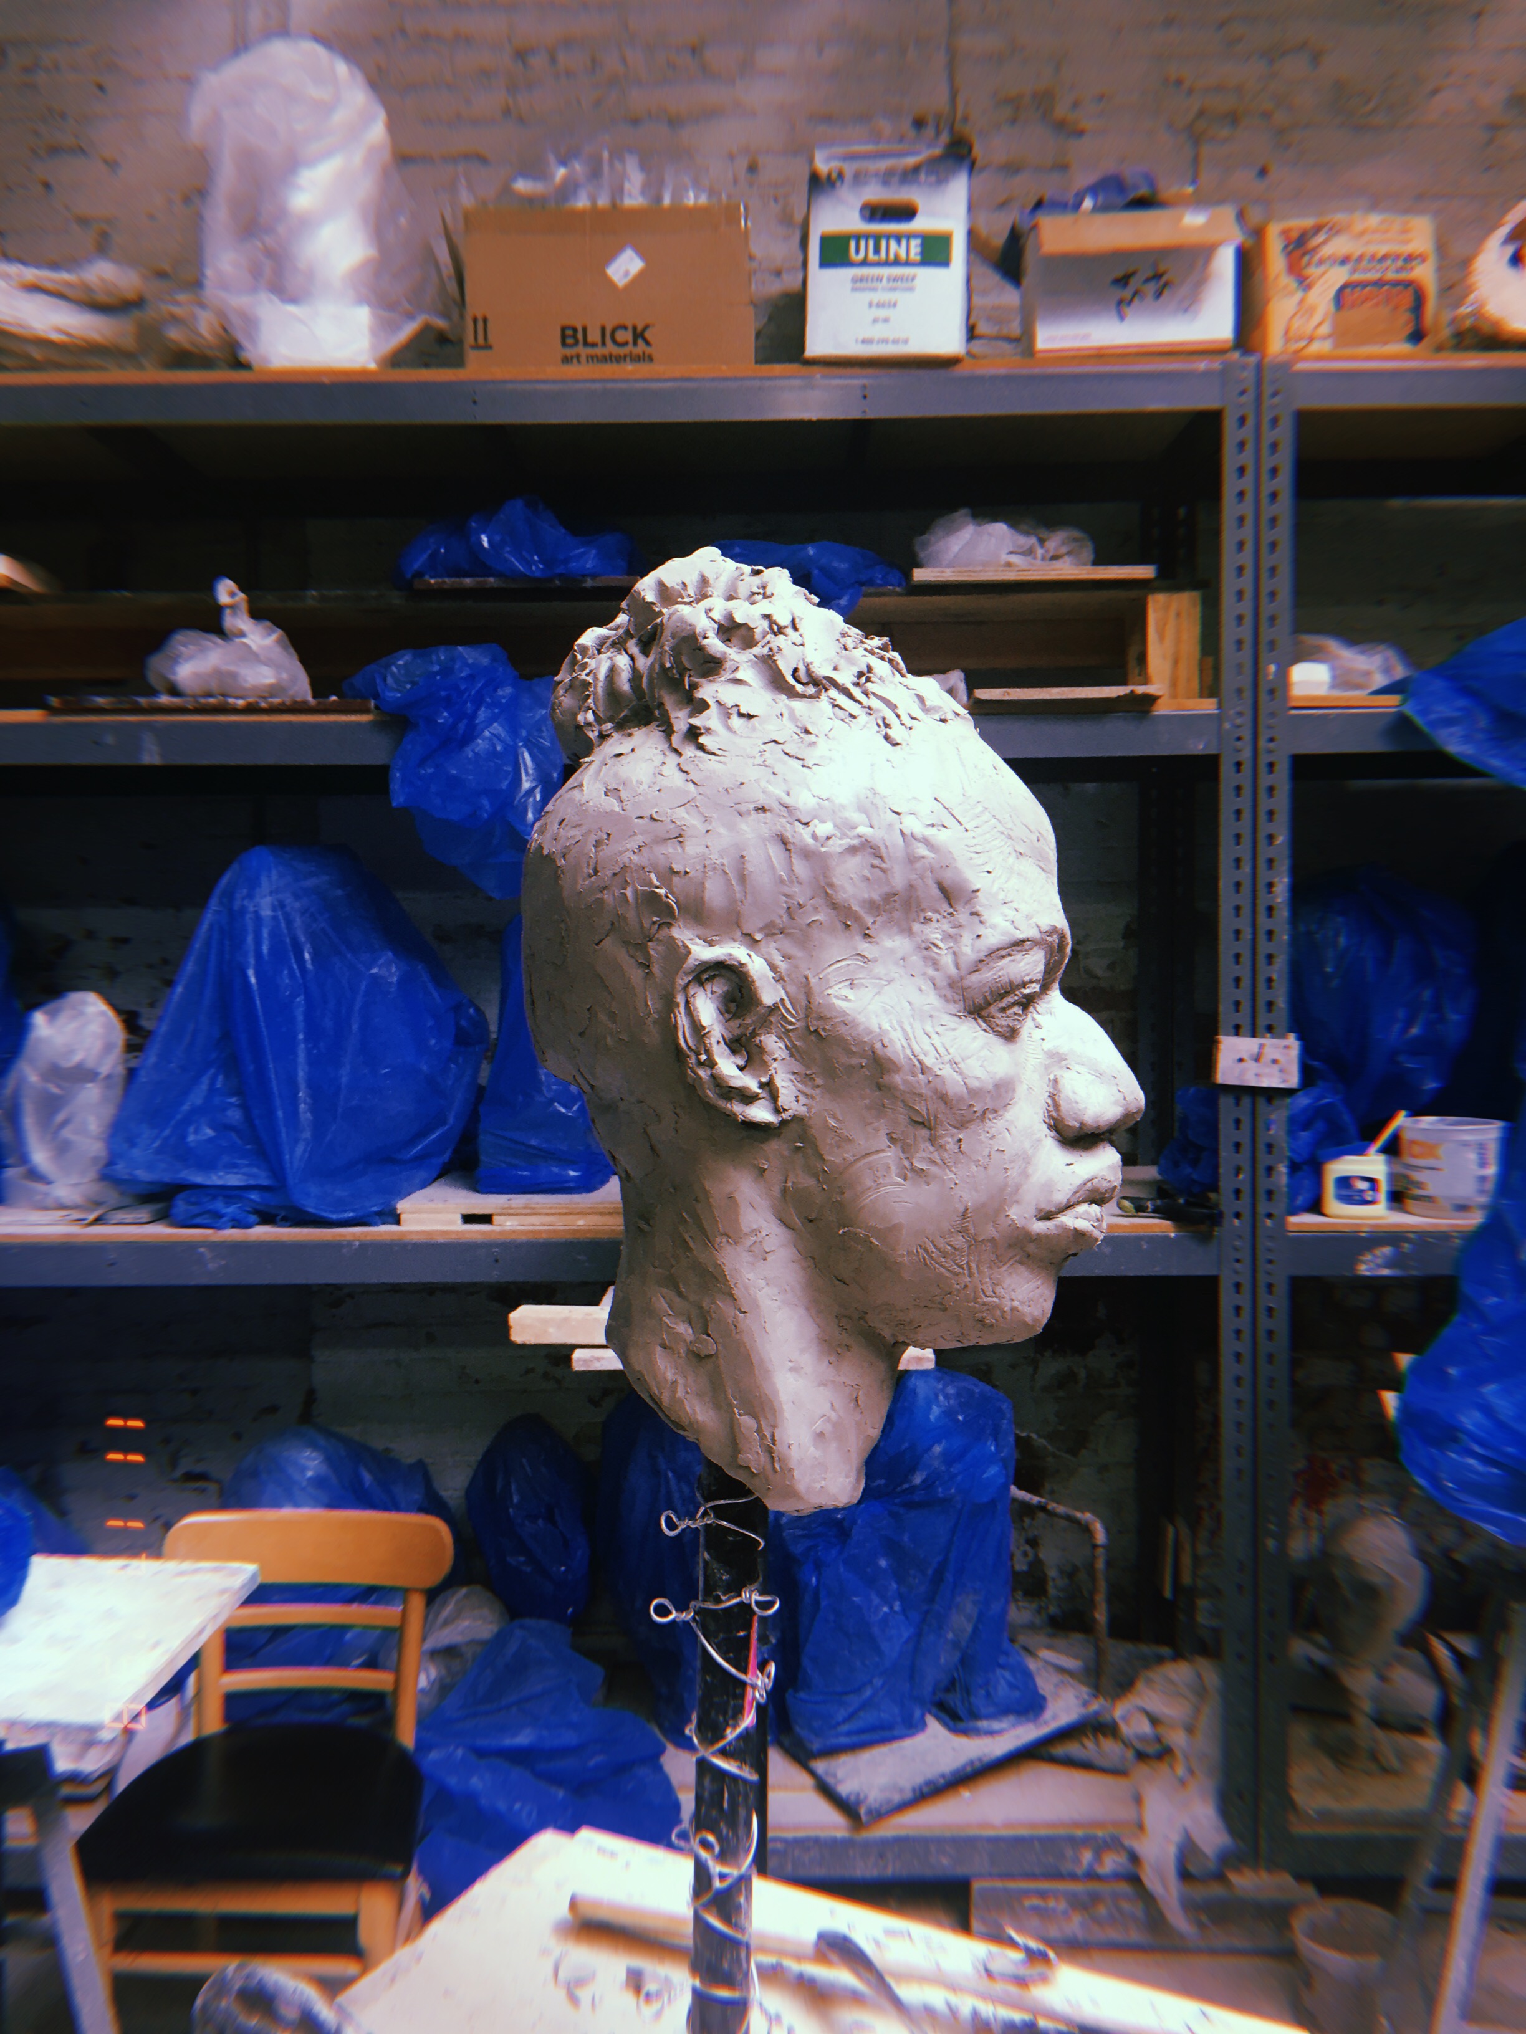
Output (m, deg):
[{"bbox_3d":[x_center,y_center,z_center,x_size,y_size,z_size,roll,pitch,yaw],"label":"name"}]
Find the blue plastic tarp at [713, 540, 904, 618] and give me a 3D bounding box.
[{"bbox_3d":[0.066,-0.727,2.869,0.360,0.150,0.300,-1,5,0],"label":"blue plastic tarp"}]

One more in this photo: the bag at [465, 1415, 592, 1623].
[{"bbox_3d":[-0.444,1.035,3.229,0.235,0.550,0.260,-1,5,0],"label":"bag"}]

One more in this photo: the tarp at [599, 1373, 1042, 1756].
[{"bbox_3d":[0.100,0.971,3.165,0.806,0.627,0.400,-1,3,0],"label":"tarp"}]

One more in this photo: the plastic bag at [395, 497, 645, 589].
[{"bbox_3d":[-0.415,-0.796,2.912,0.411,0.174,0.280,-1,3,0],"label":"plastic bag"}]

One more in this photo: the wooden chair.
[{"bbox_3d":[-0.684,1.130,2.379,0.435,0.800,0.450,-1,5,2],"label":"wooden chair"}]

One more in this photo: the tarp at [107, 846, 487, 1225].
[{"bbox_3d":[-0.819,0.018,3.032,0.630,0.632,0.460,-1,5,0],"label":"tarp"}]

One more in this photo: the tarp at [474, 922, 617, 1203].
[{"bbox_3d":[-0.378,0.053,3.035,0.250,0.482,0.260,-1,5,0],"label":"tarp"}]

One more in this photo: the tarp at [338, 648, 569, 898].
[{"bbox_3d":[-0.490,-0.391,2.746,0.348,0.406,0.260,-1,3,0],"label":"tarp"}]

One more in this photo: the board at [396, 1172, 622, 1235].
[{"bbox_3d":[-0.354,0.310,2.993,0.480,0.035,0.430,-1,3,0],"label":"board"}]

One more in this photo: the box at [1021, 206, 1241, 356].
[{"bbox_3d":[0.582,-1.147,2.761,0.314,0.203,0.250,0,3,5],"label":"box"}]

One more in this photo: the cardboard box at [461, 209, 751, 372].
[{"bbox_3d":[-0.246,-1.170,2.889,0.463,0.274,0.320,-1,3,0],"label":"cardboard box"}]

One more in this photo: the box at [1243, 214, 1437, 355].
[{"bbox_3d":[0.930,-1.147,2.773,0.260,0.222,0.200,0,5,5],"label":"box"}]

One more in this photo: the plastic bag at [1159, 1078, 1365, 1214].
[{"bbox_3d":[0.874,0.209,3.010,0.340,0.210,0.270,-1,5,0],"label":"plastic bag"}]

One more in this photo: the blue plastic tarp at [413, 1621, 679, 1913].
[{"bbox_3d":[-0.382,1.272,2.999,0.460,0.345,0.450,-1,5,0],"label":"blue plastic tarp"}]

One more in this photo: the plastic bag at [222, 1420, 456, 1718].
[{"bbox_3d":[-0.772,1.038,3.119,0.430,0.590,0.420,-1,5,0],"label":"plastic bag"}]

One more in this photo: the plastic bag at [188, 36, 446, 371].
[{"bbox_3d":[-0.746,-1.330,2.867,0.424,0.607,0.330,-1,3,0],"label":"plastic bag"}]

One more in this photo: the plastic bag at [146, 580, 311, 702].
[{"bbox_3d":[-0.875,-0.609,2.805,0.269,0.211,0.220,-1,3,0],"label":"plastic bag"}]

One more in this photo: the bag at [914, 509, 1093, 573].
[{"bbox_3d":[0.416,-0.807,2.942,0.305,0.127,0.270,-1,5,0],"label":"bag"}]

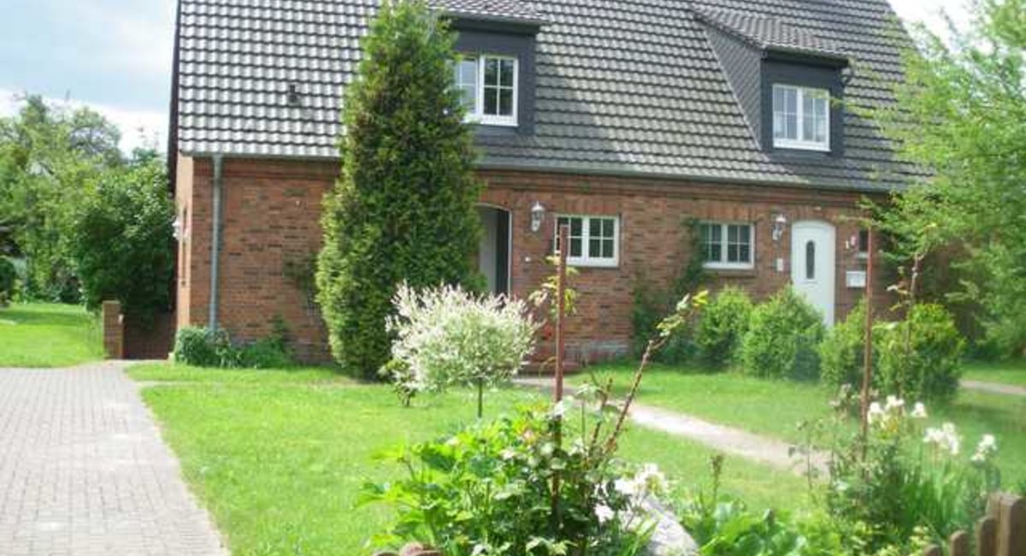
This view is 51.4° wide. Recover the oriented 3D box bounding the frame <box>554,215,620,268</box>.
[{"bbox_3d":[1.406,-0.693,20.233,1.315,0.998,0.100,1,-1,-18],"label":"frame"}]

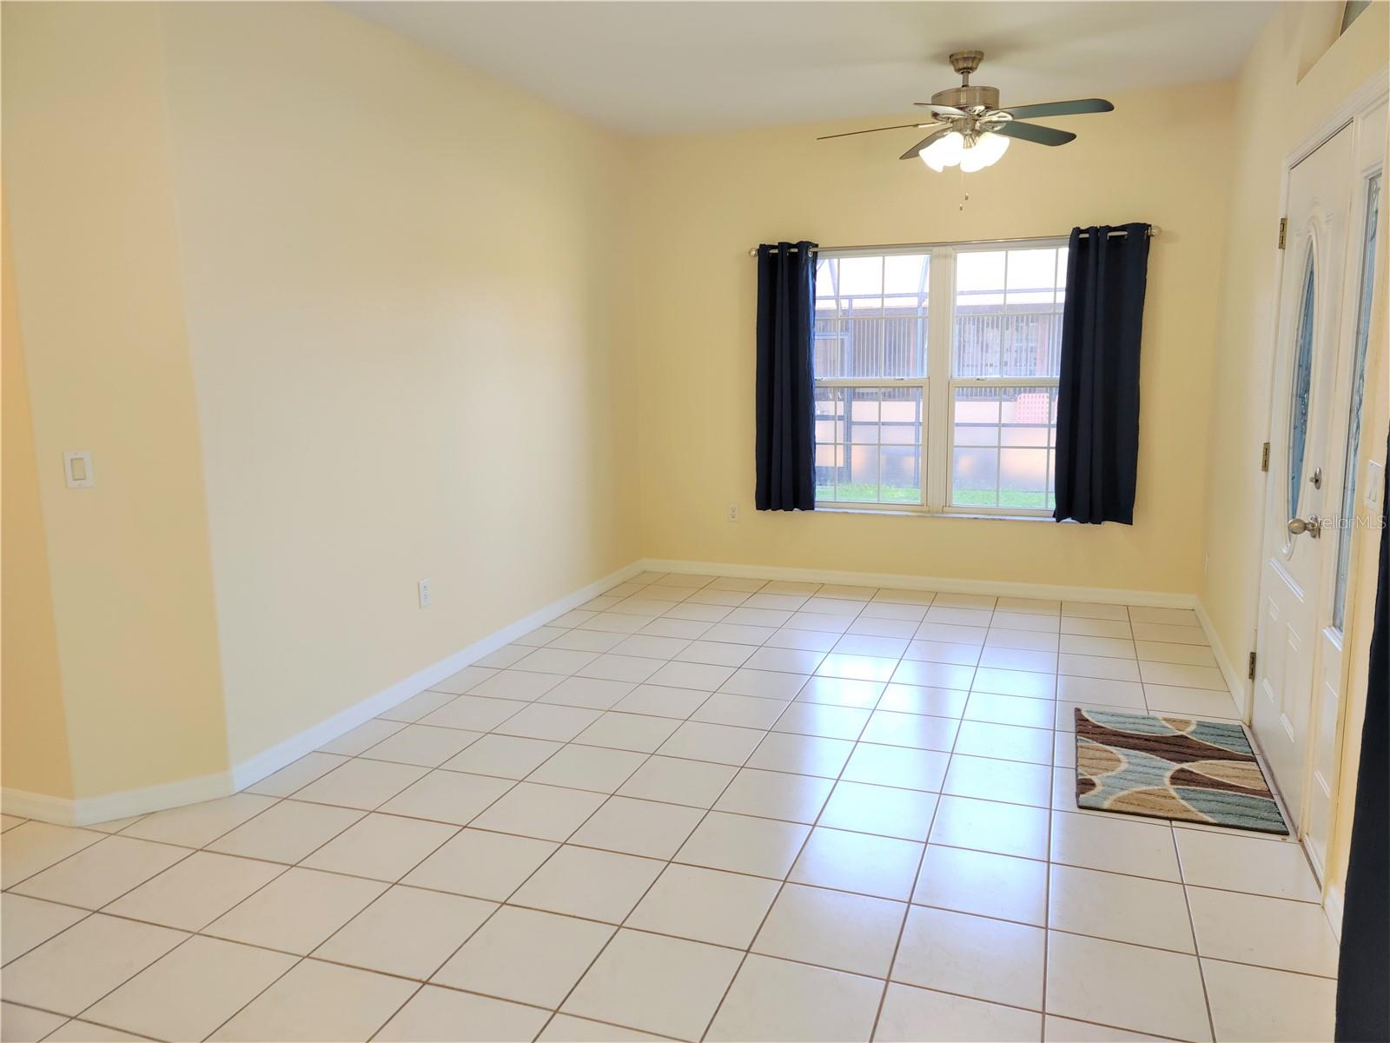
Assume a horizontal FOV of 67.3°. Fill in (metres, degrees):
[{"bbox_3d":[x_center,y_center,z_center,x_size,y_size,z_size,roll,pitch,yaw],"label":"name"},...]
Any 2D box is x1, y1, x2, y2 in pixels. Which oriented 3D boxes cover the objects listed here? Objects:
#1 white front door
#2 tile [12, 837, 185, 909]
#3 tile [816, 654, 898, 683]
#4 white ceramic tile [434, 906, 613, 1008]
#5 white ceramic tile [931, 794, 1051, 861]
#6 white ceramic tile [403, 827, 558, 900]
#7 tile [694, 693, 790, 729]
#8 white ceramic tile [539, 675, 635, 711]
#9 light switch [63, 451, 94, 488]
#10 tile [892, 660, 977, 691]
[{"bbox_3d":[1.931,-0.137,3.226,0.060,2.040,1.278,3,11,19],"label":"white front door"},{"bbox_3d":[-1.679,0.999,2.975,0.331,0.010,0.333,3,11,19],"label":"tile"},{"bbox_3d":[0.736,0.661,4.701,0.336,0.010,0.340,3,10,19],"label":"tile"},{"bbox_3d":[-0.408,1.058,2.549,0.328,0.010,0.340,3,11,19],"label":"white ceramic tile"},{"bbox_3d":[0.898,0.927,3.163,0.336,0.010,0.340,3,10,19],"label":"white ceramic tile"},{"bbox_3d":[-0.607,0.985,3.002,0.334,0.010,0.337,3,11,20],"label":"white ceramic tile"},{"bbox_3d":[0.189,0.762,4.188,0.333,0.010,0.337,3,11,20],"label":"tile"},{"bbox_3d":[-0.447,0.728,4.403,0.331,0.010,0.333,3,11,19],"label":"white ceramic tile"},{"bbox_3d":[-1.831,-0.153,3.104,0.072,0.114,0.010,-6,11,-27],"label":"light switch"},{"bbox_3d":[1.051,0.677,4.580,0.331,0.010,0.333,3,11,19],"label":"tile"}]

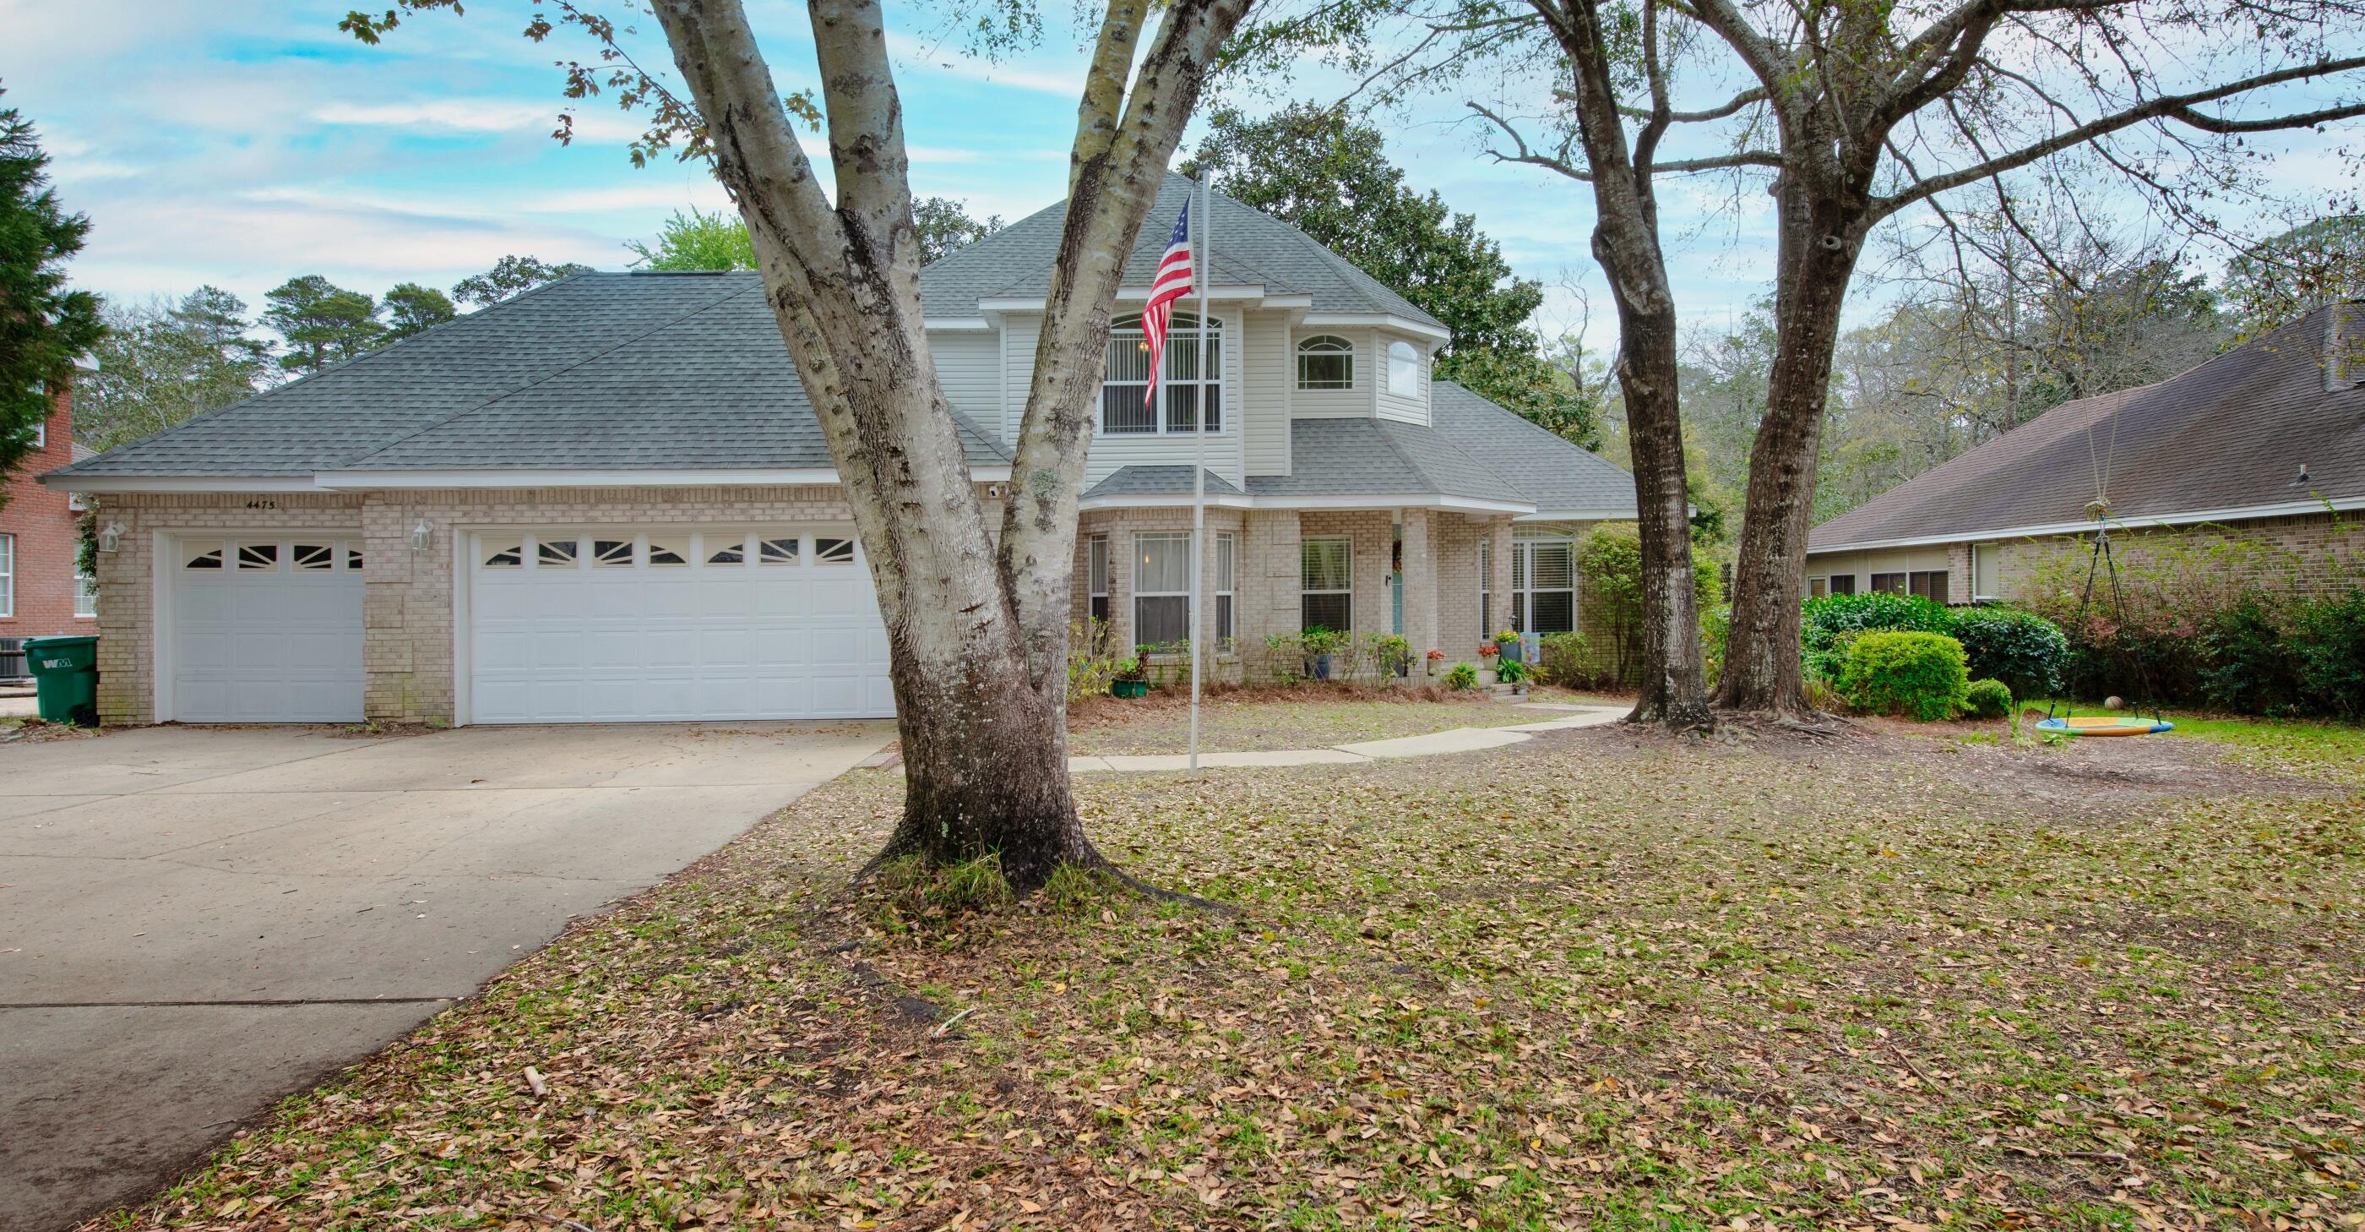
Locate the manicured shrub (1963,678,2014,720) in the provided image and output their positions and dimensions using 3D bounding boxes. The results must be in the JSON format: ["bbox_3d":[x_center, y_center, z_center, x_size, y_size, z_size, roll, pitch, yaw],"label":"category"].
[{"bbox_3d":[9.520,0.955,14.750,0.560,0.480,0.560,0,1,0],"label":"manicured shrub"}]

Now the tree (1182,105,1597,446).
[{"bbox_3d":[5.500,-6.400,34.000,11.400,14.900,10.800,0,1,0],"label":"tree"}]

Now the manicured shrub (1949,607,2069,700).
[{"bbox_3d":[11.700,0.510,17.600,1.750,1.280,1.600,0,1,0],"label":"manicured shrub"}]

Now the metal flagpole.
[{"bbox_3d":[0.154,-1.178,10.400,0.080,4.980,0.080,1,0,0],"label":"metal flagpole"}]

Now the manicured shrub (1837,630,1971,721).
[{"bbox_3d":[8.500,0.670,14.700,1.420,1.030,1.350,0,1,0],"label":"manicured shrub"}]

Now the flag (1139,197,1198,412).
[{"bbox_3d":[-0.122,-2.560,10.350,0.480,1.710,0.320,0,1,0],"label":"flag"}]

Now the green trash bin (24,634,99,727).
[{"bbox_3d":[-12.500,0.730,14.300,0.880,1.030,0.680,0,1,-10],"label":"green trash bin"}]

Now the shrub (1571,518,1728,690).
[{"bbox_3d":[7.420,-0.155,19.800,2.300,2.620,1.800,0,1,0],"label":"shrub"}]

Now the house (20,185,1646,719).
[{"bbox_3d":[-1.850,-3.700,20.800,20.200,9.700,15.500,0,1,0],"label":"house"}]

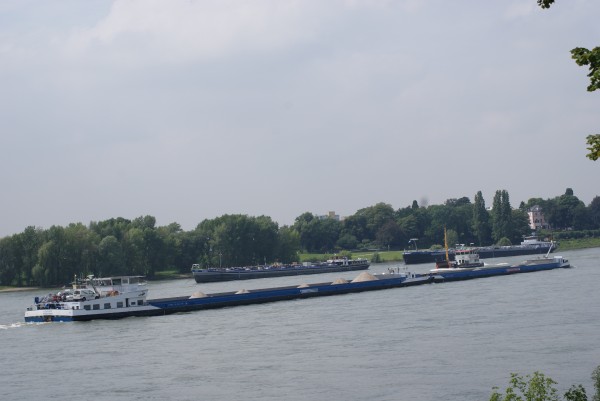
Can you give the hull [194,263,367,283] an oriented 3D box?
[{"bbox_3d":[-6.140,23.080,455.200,9.500,4.000,84.600,-4,-2,39],"label":"hull"}]

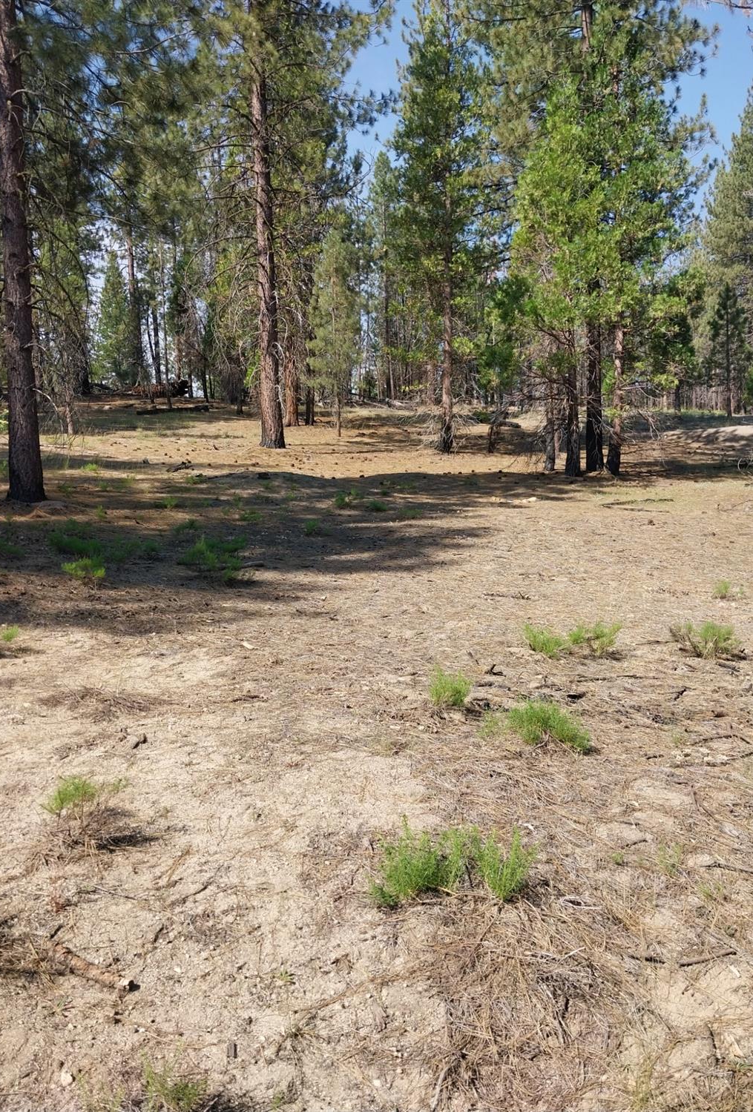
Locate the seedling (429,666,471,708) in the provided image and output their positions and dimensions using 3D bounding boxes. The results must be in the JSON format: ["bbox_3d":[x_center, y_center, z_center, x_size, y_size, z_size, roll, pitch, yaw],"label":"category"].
[{"bbox_3d":[0.396,0.704,4.500,0.220,0.190,0.190,-1,8,0],"label":"seedling"}]

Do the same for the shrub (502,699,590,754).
[{"bbox_3d":[0.801,0.797,3.900,0.400,0.190,0.340,1,9,12],"label":"shrub"}]

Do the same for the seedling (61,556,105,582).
[{"bbox_3d":[-2.625,0.121,7.500,0.380,0.190,0.330,-4,9,-19],"label":"seedling"}]

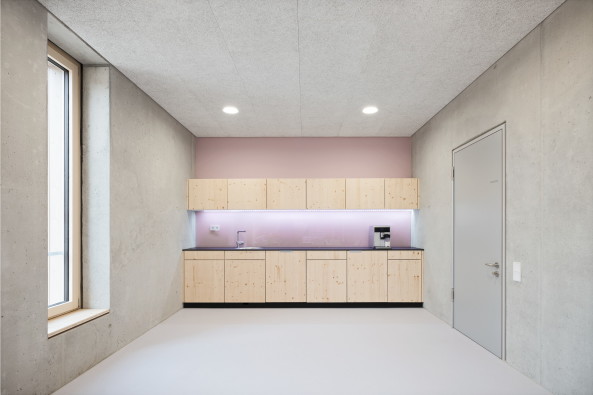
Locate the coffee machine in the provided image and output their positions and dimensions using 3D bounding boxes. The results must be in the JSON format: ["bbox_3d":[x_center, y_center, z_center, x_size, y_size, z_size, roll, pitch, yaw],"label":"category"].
[{"bbox_3d":[1.306,0.628,4.620,0.250,0.340,0.380,0,-4,2],"label":"coffee machine"}]

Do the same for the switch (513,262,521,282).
[{"bbox_3d":[1.831,0.621,2.458,0.018,0.155,0.082,0,-4,2],"label":"switch"}]

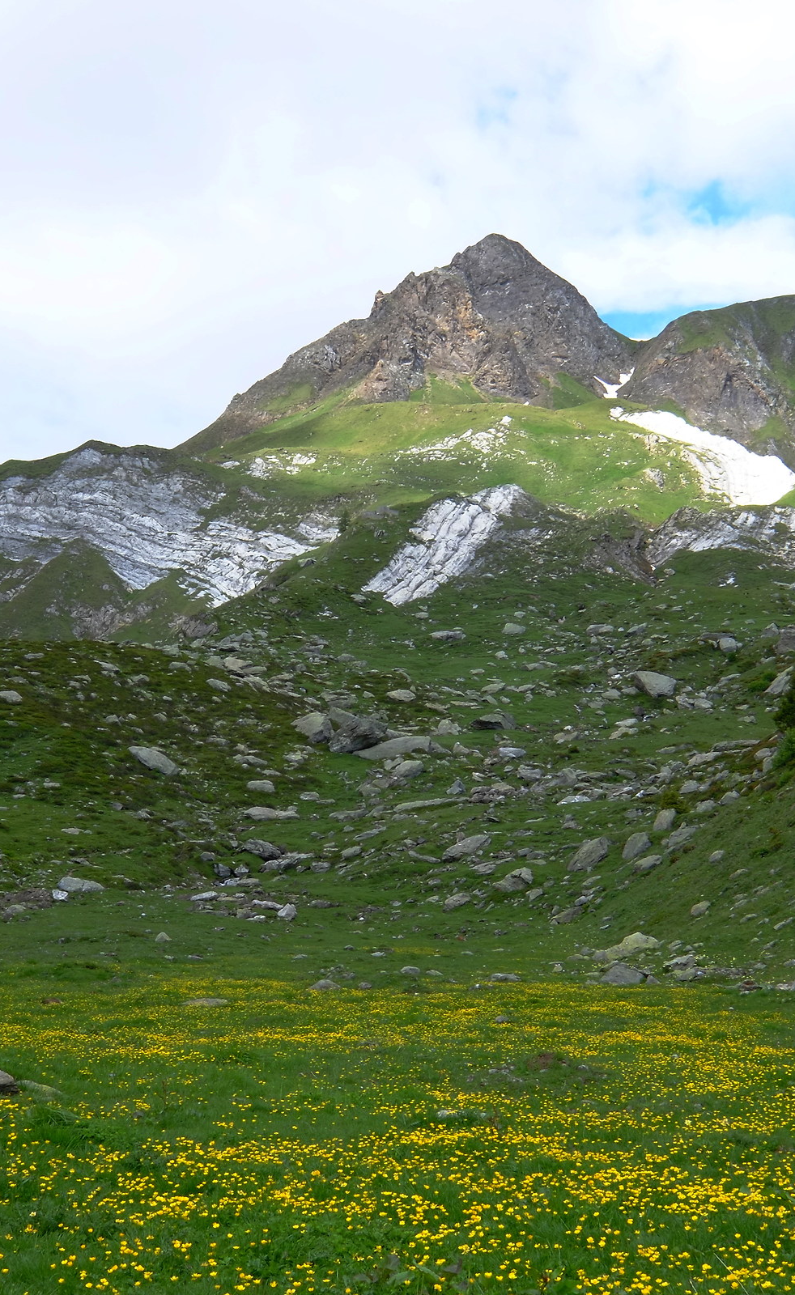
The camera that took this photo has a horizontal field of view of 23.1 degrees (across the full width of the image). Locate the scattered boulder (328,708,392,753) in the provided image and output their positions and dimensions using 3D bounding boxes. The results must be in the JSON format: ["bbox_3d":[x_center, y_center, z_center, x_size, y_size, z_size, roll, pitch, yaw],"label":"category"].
[{"bbox_3d":[-2.510,5.367,126.000,4.135,3.053,3.514,0,-7,-1],"label":"scattered boulder"}]

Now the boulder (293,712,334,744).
[{"bbox_3d":[-5.507,5.261,127.000,2.838,1.985,2.554,0,-7,-2],"label":"boulder"}]

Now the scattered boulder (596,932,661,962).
[{"bbox_3d":[6.771,8.775,57.000,1.781,0.802,1.437,2,-7,0],"label":"scattered boulder"}]

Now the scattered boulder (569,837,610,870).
[{"bbox_3d":[7.709,8.291,78.000,1.706,1.341,1.450,-1,-7,6],"label":"scattered boulder"}]

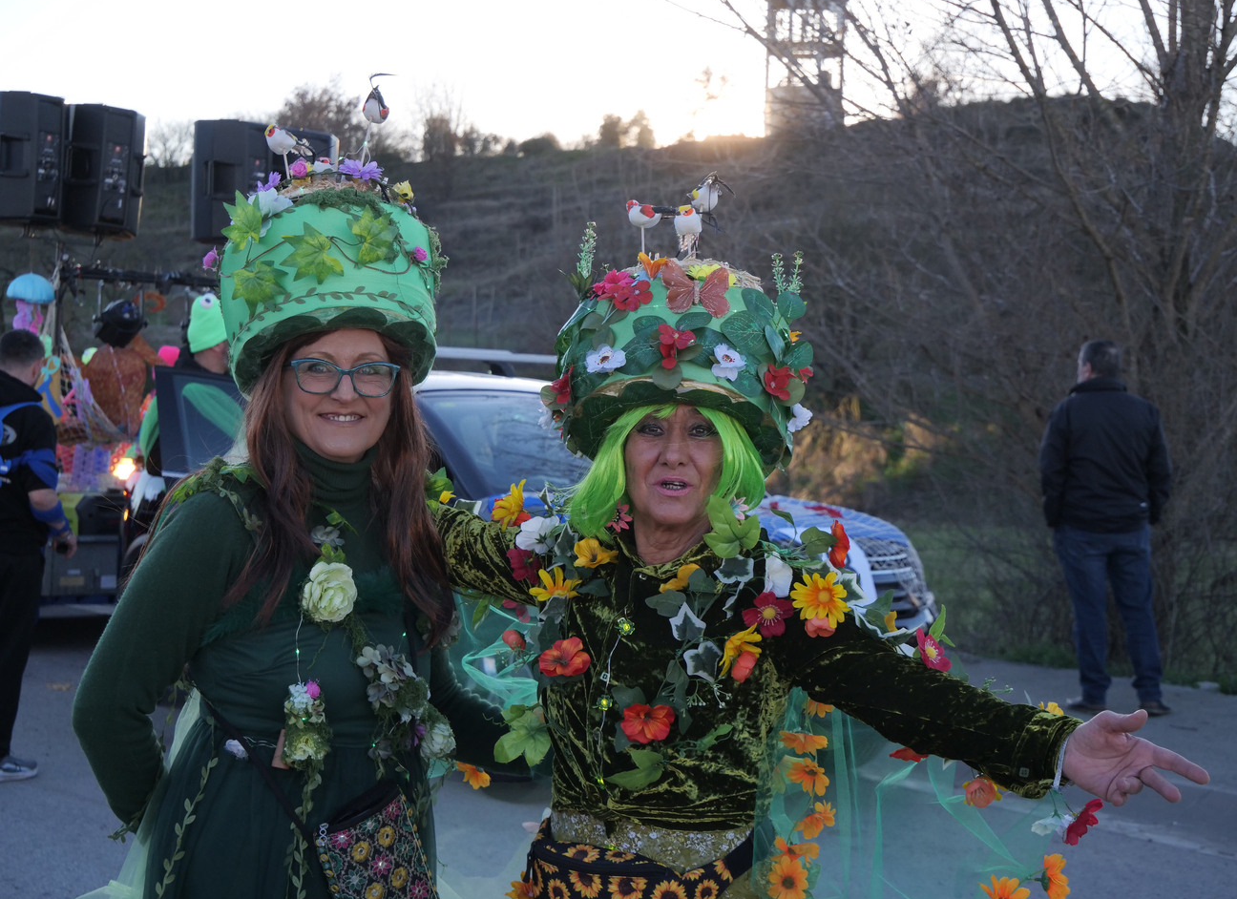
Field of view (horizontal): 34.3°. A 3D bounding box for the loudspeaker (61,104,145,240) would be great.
[{"bbox_3d":[-2.915,-1.594,11.400,0.440,0.690,0.370,0,2,-29],"label":"loudspeaker"}]

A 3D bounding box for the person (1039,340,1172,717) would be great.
[{"bbox_3d":[2.288,0.365,9.400,0.610,1.765,0.380,1,2,3],"label":"person"}]

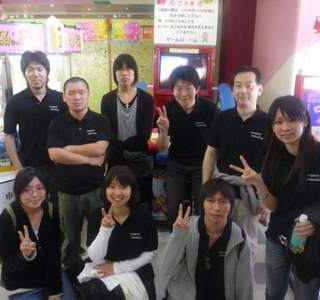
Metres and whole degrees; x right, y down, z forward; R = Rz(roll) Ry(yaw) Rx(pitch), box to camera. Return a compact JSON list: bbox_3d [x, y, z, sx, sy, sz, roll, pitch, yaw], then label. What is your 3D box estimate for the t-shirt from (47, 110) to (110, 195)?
[{"bbox_3d":[-0.603,0.030,2.600,0.465,0.650,0.290,-2,17,-10],"label":"t-shirt"}]

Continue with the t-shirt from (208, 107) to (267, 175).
[{"bbox_3d":[0.528,-0.003,2.250,0.450,0.560,0.270,3,17,8],"label":"t-shirt"}]

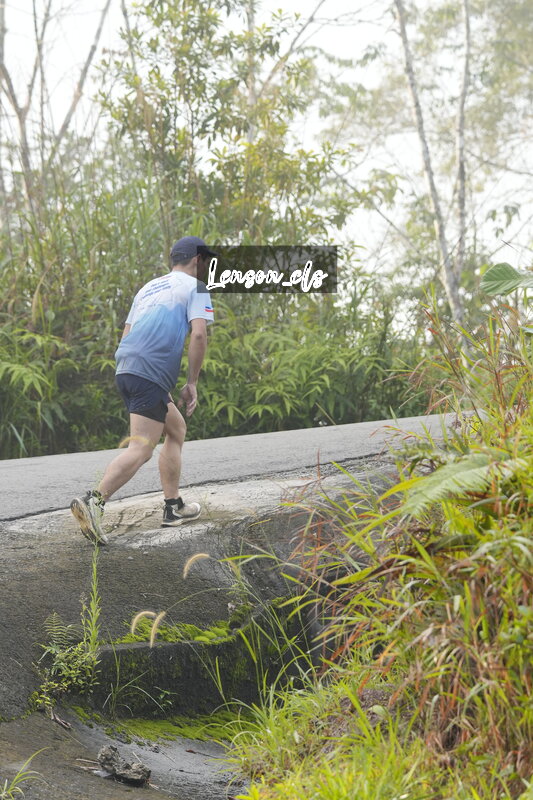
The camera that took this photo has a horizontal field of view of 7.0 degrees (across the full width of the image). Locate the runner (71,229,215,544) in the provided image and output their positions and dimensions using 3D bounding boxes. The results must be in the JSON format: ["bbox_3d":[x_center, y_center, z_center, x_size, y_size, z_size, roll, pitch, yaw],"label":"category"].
[{"bbox_3d":[-0.627,-0.053,22.000,1.000,1.550,0.570,-2,3,-45],"label":"runner"}]

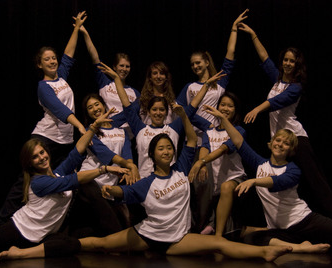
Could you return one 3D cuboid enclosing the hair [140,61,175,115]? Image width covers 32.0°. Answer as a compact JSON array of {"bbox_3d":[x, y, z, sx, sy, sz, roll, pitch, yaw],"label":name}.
[{"bbox_3d":[-0.074,-0.395,5.020,0.295,0.475,0.250,0,2,0],"label":"hair"}]

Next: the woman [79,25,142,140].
[{"bbox_3d":[-0.459,-0.038,4.870,0.580,1.750,0.420,0,2,-7],"label":"woman"}]

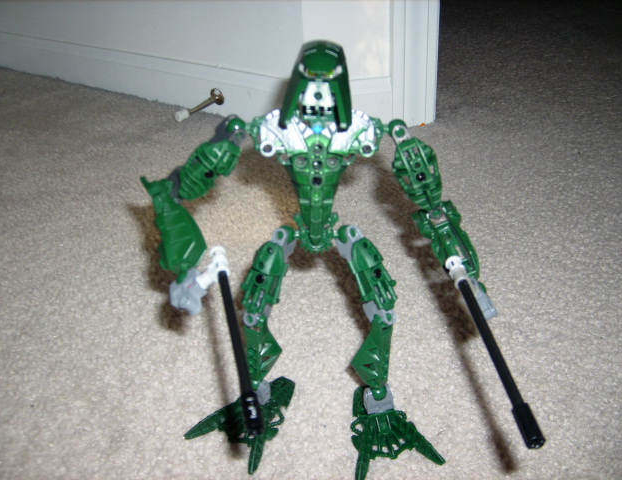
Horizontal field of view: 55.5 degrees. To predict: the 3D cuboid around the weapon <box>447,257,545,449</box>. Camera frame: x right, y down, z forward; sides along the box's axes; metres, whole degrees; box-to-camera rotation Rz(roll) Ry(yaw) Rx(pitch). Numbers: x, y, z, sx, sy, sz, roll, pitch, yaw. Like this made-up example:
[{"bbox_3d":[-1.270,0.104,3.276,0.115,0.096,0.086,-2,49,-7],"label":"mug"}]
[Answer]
[{"bbox_3d":[0.081,0.045,0.270,0.009,0.009,0.107,-4,39,-6],"label":"weapon"}]

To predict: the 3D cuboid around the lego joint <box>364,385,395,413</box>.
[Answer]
[{"bbox_3d":[0.043,0.101,0.374,0.017,0.017,0.014,-6,27,-10],"label":"lego joint"}]

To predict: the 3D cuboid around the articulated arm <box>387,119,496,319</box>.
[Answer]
[{"bbox_3d":[0.073,-0.011,0.329,0.028,0.119,0.047,-27,-4,12],"label":"articulated arm"}]

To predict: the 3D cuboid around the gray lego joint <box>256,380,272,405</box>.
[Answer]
[{"bbox_3d":[-0.035,0.097,0.380,0.017,0.017,0.014,14,30,26],"label":"gray lego joint"}]

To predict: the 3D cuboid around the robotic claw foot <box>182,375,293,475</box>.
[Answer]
[{"bbox_3d":[-0.040,0.107,0.372,0.050,0.025,0.065,14,30,26],"label":"robotic claw foot"}]

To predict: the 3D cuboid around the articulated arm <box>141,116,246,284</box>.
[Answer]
[{"bbox_3d":[-0.074,-0.026,0.332,0.058,0.100,0.036,20,3,5],"label":"articulated arm"}]

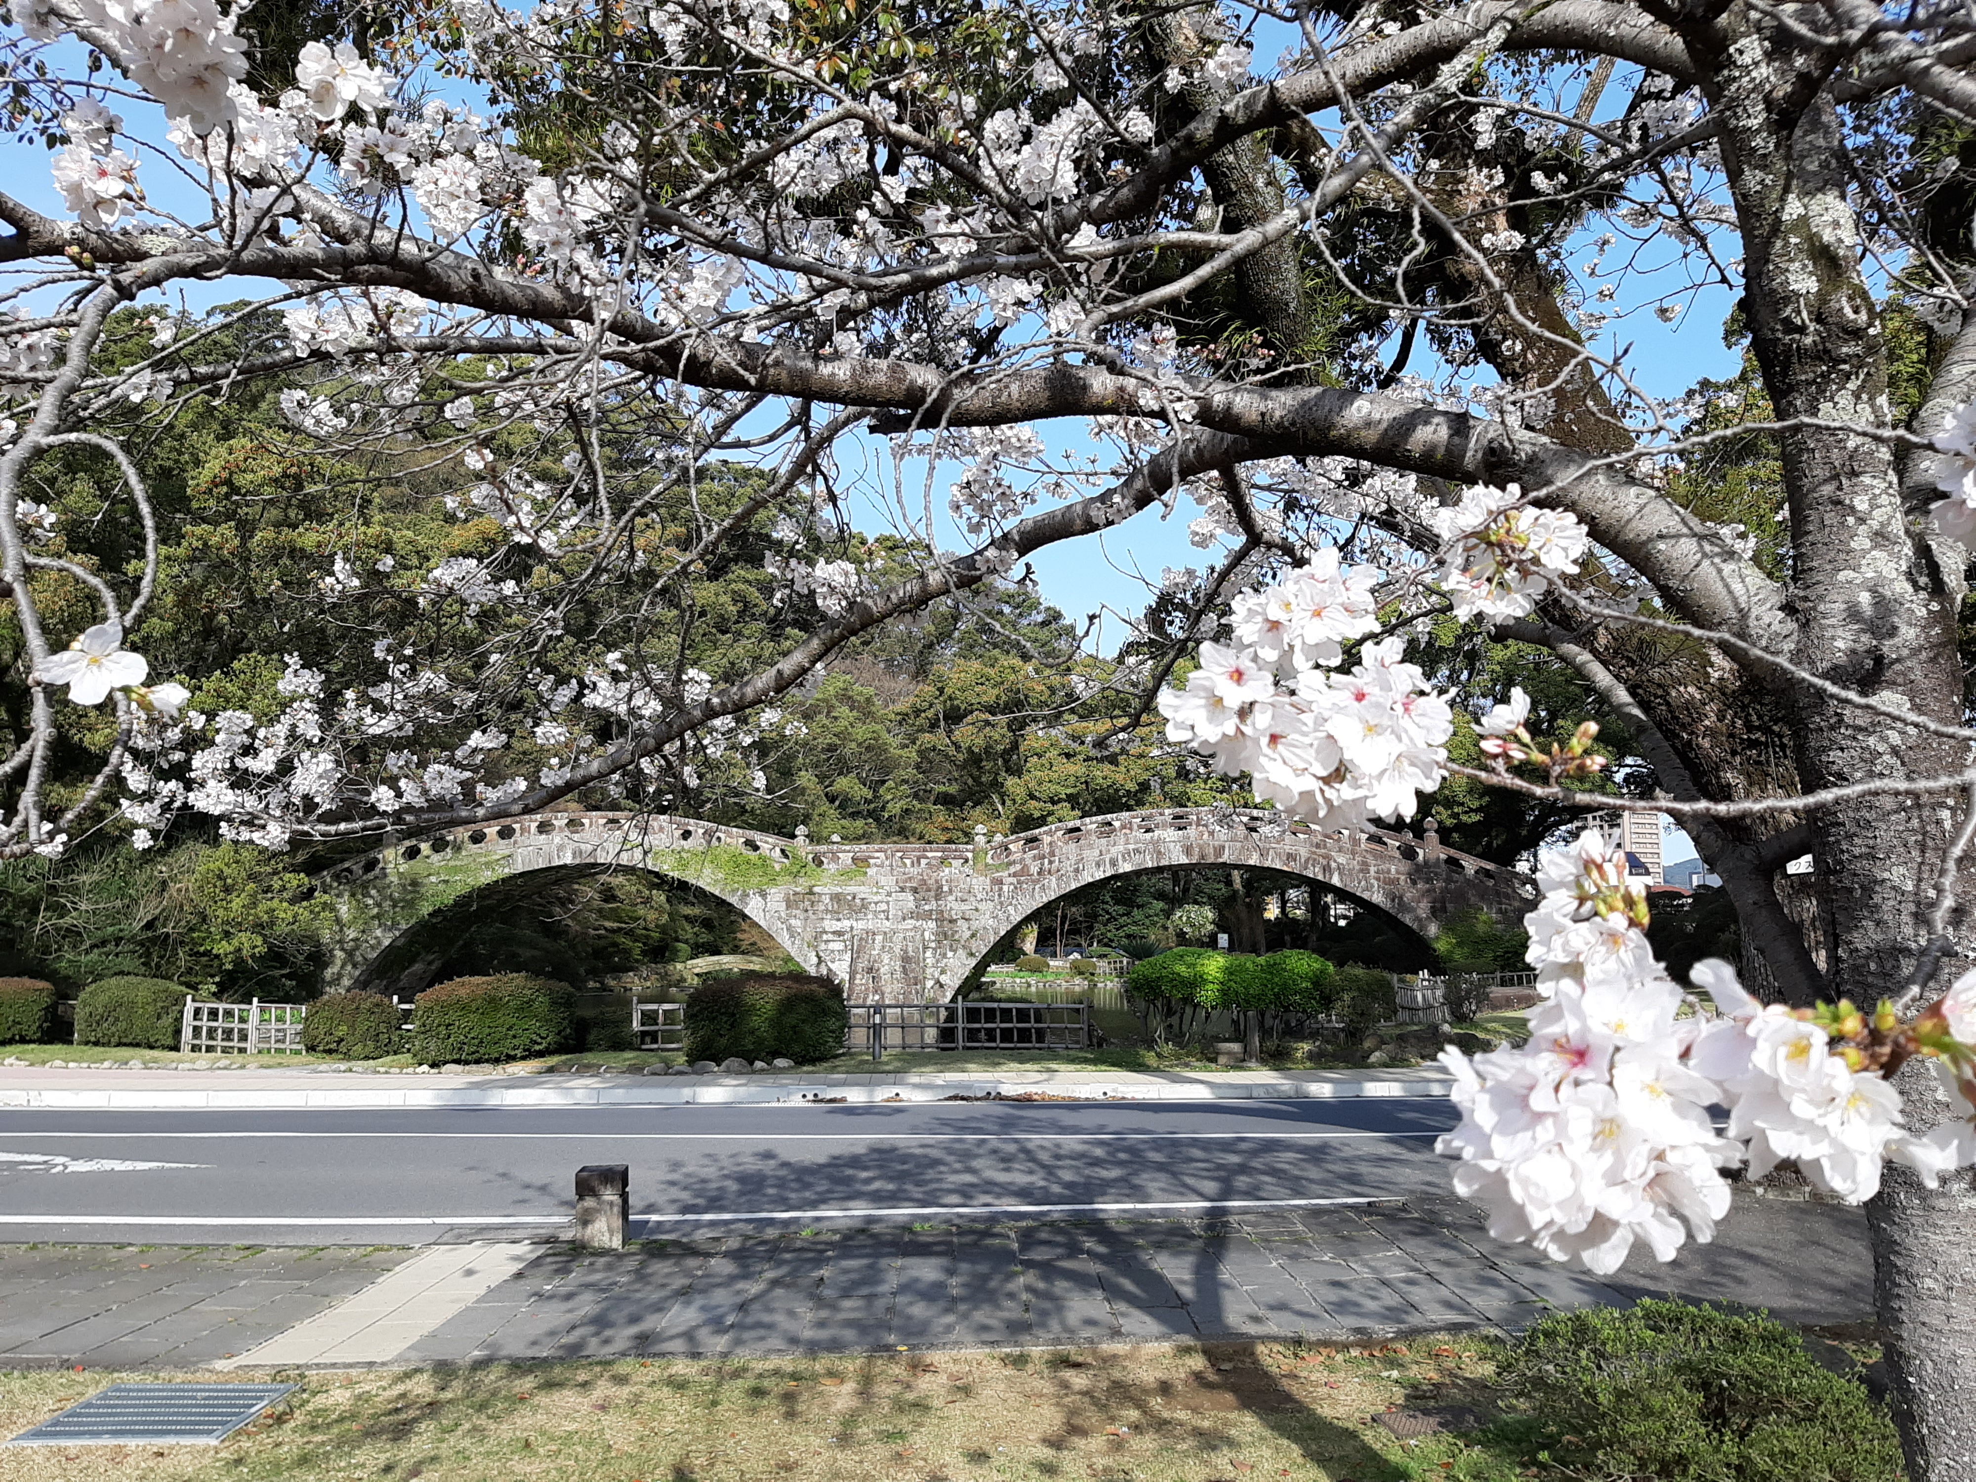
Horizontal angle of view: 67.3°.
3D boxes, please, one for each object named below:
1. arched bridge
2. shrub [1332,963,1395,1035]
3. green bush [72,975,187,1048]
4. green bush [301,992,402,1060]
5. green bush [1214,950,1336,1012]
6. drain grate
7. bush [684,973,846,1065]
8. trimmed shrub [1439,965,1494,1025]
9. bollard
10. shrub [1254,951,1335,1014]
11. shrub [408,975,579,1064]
[{"bbox_3d":[-3.167,6.530,56.040,47.000,7.500,5.500,-1,-7,8],"label":"arched bridge"},{"bbox_3d":[6.350,4.325,24.850,1.000,1.130,0.950,0,-7,0],"label":"shrub"},{"bbox_3d":[-12.500,4.006,21.967,1.500,1.020,1.250,0,-7,0],"label":"green bush"},{"bbox_3d":[-8.600,3.848,20.172,1.220,0.870,1.050,0,-7,0],"label":"green bush"},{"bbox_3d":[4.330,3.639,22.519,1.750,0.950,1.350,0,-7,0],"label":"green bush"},{"bbox_3d":[-2.775,2.278,4.998,0.670,0.050,0.650,0,-7,0],"label":"drain grate"},{"bbox_3d":[-2.950,3.668,19.792,2.100,1.130,1.600,0,-7,0],"label":"bush"},{"bbox_3d":[8.800,4.661,27.125,0.920,1.050,0.880,0,-7,0],"label":"trimmed shrub"},{"bbox_3d":[-2.070,2.499,7.974,0.245,0.400,0.245,1,-7,-5],"label":"bollard"},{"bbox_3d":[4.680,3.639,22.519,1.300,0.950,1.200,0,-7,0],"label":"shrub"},{"bbox_3d":[-6.600,3.702,19.939,2.050,1.100,1.500,0,-7,0],"label":"shrub"}]

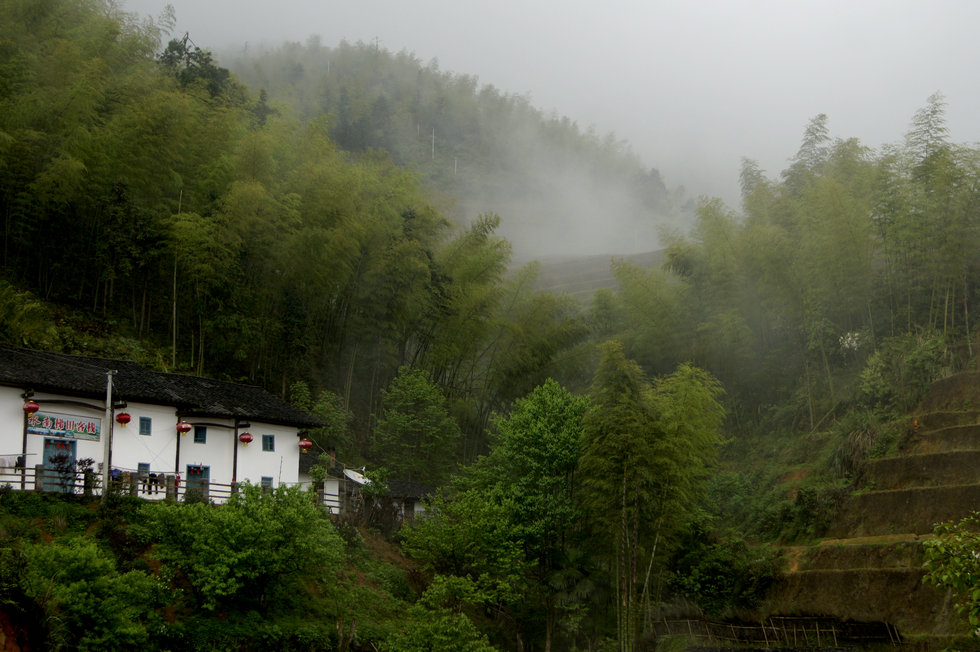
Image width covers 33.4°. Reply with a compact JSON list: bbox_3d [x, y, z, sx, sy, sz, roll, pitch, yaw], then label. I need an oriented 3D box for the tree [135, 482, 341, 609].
[{"bbox_3d":[-10.962,9.771,72.000,8.600,5.700,7.000,0,-10,0],"label":"tree"}]

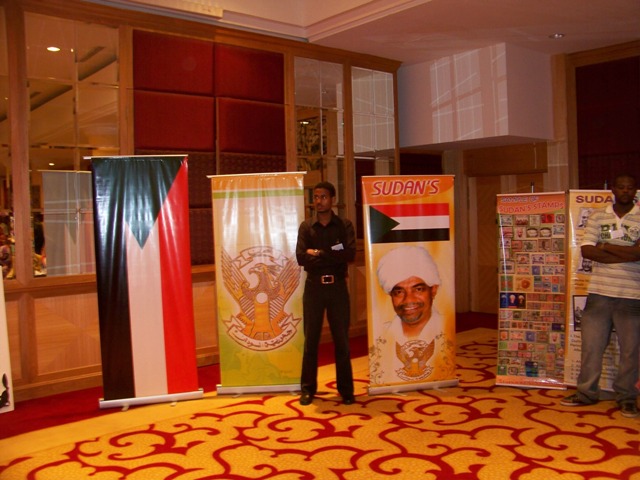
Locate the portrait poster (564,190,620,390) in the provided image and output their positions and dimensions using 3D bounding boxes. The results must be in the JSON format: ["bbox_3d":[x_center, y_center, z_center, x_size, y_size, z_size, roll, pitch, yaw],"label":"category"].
[{"bbox_3d":[2.328,0.426,5.055,0.600,1.661,0.180,1,3,37],"label":"portrait poster"}]

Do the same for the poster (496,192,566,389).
[{"bbox_3d":[1.787,0.435,5.175,0.600,1.661,0.180,0,3,26],"label":"poster"}]

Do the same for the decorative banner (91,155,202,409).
[{"bbox_3d":[-1.427,0.338,5.045,0.820,2.038,0.180,-2,3,-13],"label":"decorative banner"}]

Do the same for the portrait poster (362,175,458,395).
[{"bbox_3d":[0.788,0.376,5.174,0.820,1.832,0.180,-2,3,-12],"label":"portrait poster"}]

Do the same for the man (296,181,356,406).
[{"bbox_3d":[0.058,0.428,4.960,0.500,1.786,0.360,-1,3,8],"label":"man"}]

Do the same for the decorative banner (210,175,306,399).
[{"bbox_3d":[-0.501,0.388,5.235,0.820,1.871,0.180,-2,3,-1],"label":"decorative banner"}]

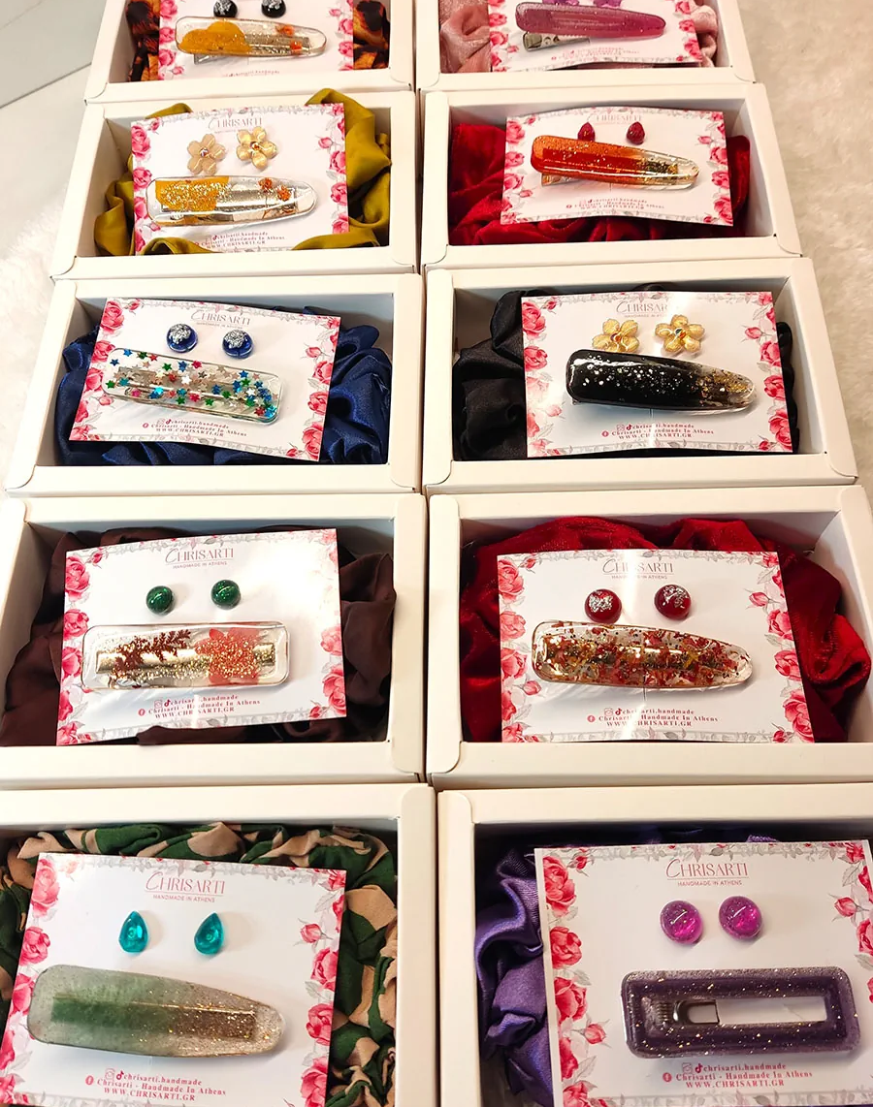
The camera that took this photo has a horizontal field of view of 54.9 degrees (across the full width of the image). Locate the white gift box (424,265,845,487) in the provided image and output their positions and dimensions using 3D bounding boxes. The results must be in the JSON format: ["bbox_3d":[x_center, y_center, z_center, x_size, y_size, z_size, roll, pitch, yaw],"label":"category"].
[{"bbox_3d":[0.071,-0.060,0.330,0.148,0.044,0.095,-1,67,2],"label":"white gift box"}]

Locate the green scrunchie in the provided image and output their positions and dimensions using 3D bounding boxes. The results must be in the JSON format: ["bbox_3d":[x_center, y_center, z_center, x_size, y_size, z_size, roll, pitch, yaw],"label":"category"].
[{"bbox_3d":[-0.081,-0.150,0.369,0.124,0.041,0.075,-1,67,2],"label":"green scrunchie"}]

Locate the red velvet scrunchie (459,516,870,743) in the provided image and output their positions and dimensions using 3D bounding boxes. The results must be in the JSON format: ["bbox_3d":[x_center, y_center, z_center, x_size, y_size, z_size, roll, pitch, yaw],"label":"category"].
[{"bbox_3d":[0.072,0.030,0.290,0.124,0.035,0.074,-1,67,2],"label":"red velvet scrunchie"}]

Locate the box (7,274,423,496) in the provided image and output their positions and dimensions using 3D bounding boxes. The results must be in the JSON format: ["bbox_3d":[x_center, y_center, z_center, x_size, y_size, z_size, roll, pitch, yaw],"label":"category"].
[{"bbox_3d":[-0.078,-0.058,0.336,0.148,0.044,0.095,0,67,2],"label":"box"}]

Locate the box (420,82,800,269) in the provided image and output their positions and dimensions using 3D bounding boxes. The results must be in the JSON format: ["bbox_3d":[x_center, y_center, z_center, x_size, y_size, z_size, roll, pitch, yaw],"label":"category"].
[{"bbox_3d":[0.069,-0.150,0.368,0.148,0.044,0.095,-1,67,2],"label":"box"}]

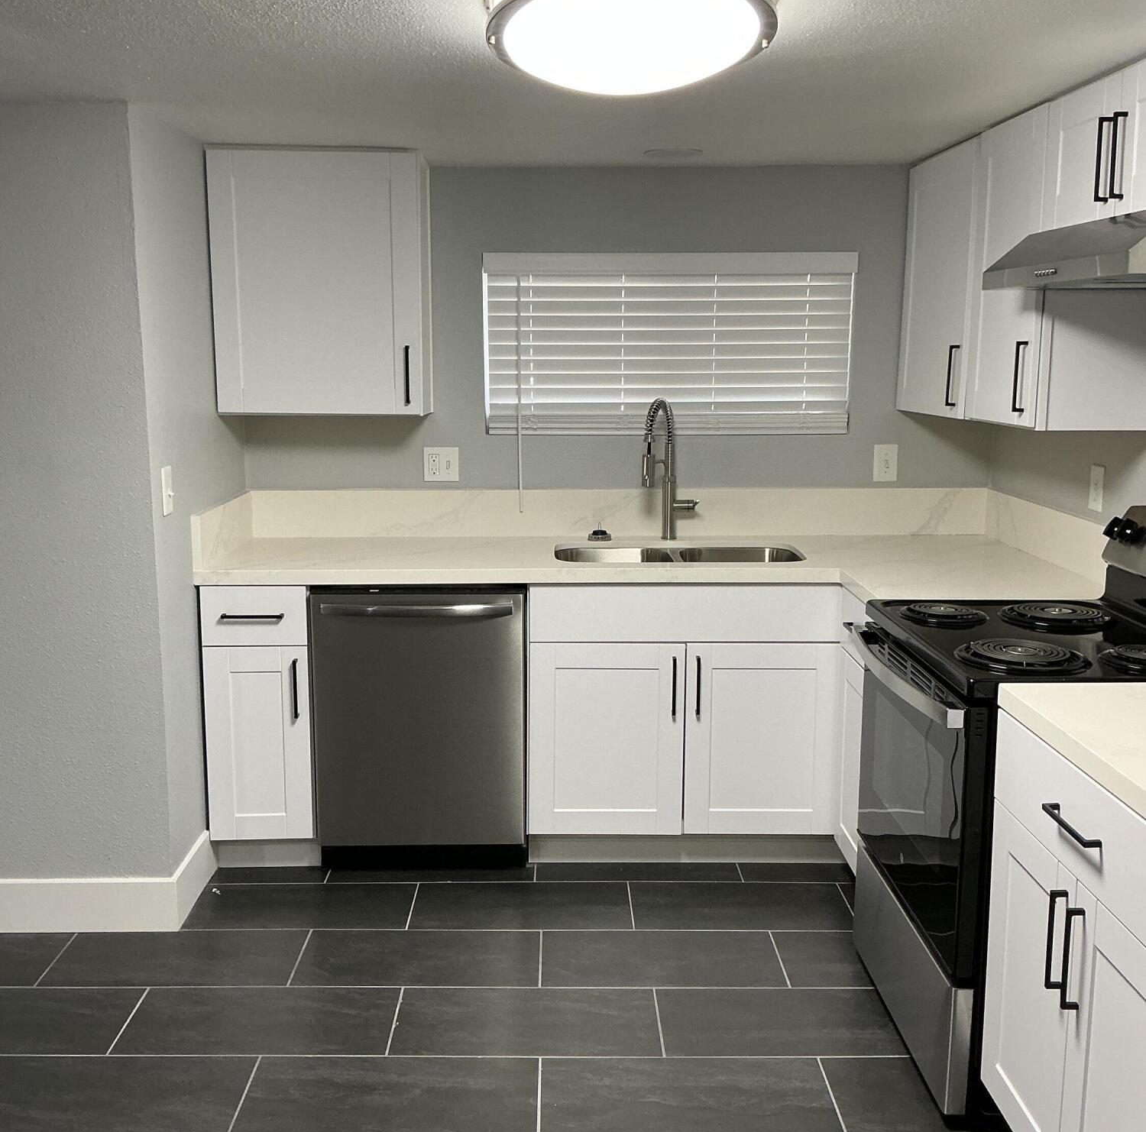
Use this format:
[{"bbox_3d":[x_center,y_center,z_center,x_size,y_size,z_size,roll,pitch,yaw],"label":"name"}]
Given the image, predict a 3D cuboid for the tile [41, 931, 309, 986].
[{"bbox_3d":[-1.000,0.999,3.139,0.605,0.010,0.298,0,10,-1],"label":"tile"}]

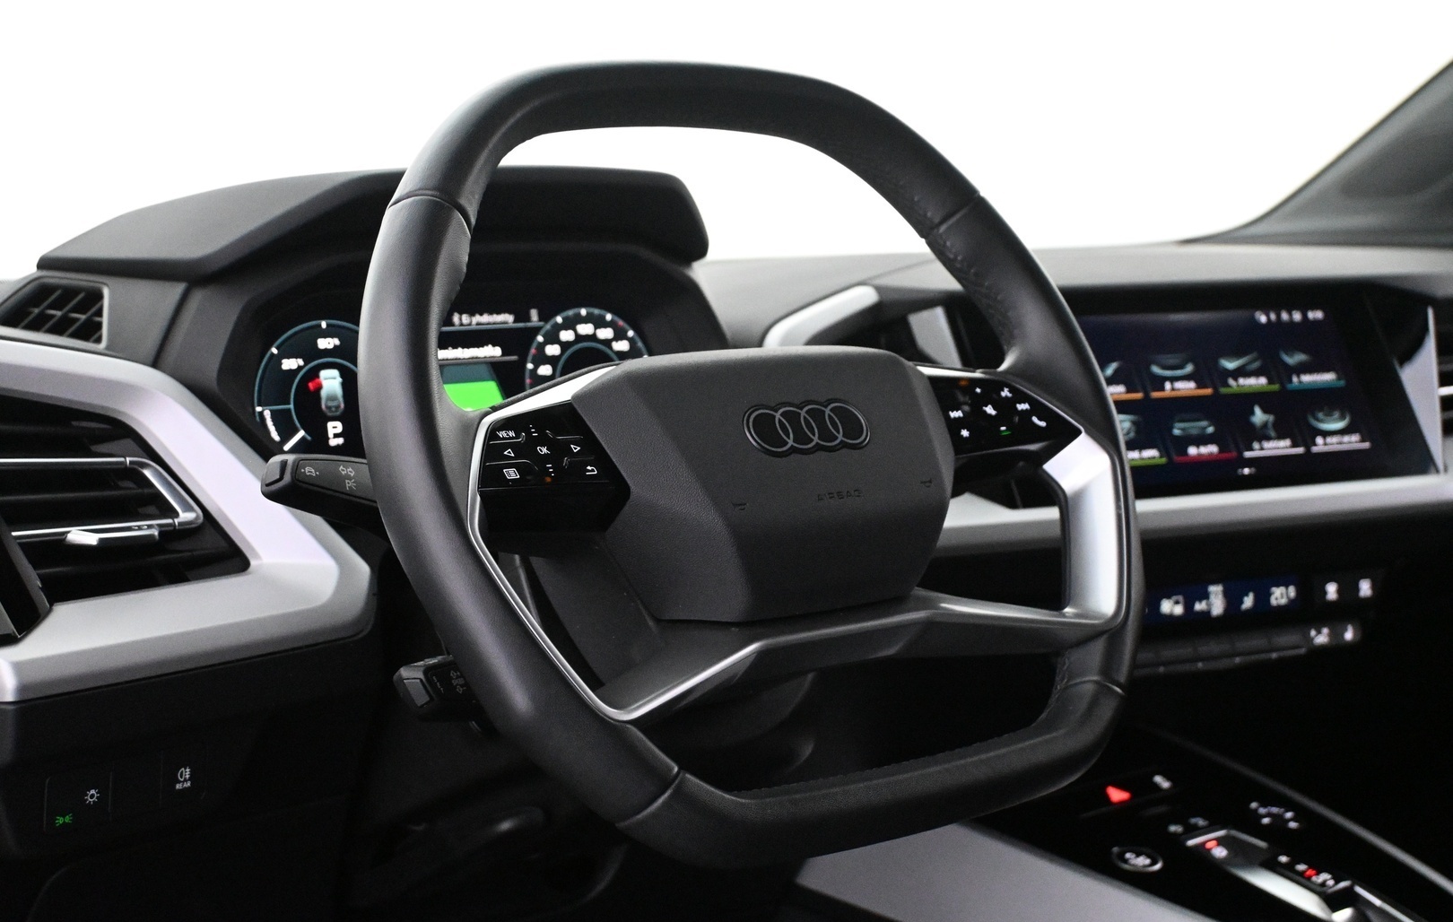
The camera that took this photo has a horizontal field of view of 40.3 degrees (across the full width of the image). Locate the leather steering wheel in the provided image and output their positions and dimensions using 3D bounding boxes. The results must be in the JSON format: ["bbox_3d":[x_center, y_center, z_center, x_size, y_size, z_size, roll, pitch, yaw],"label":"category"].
[{"bbox_3d":[0.011,-0.003,0.846,0.372,0.349,0.098,-6,-20,-35],"label":"leather steering wheel"}]

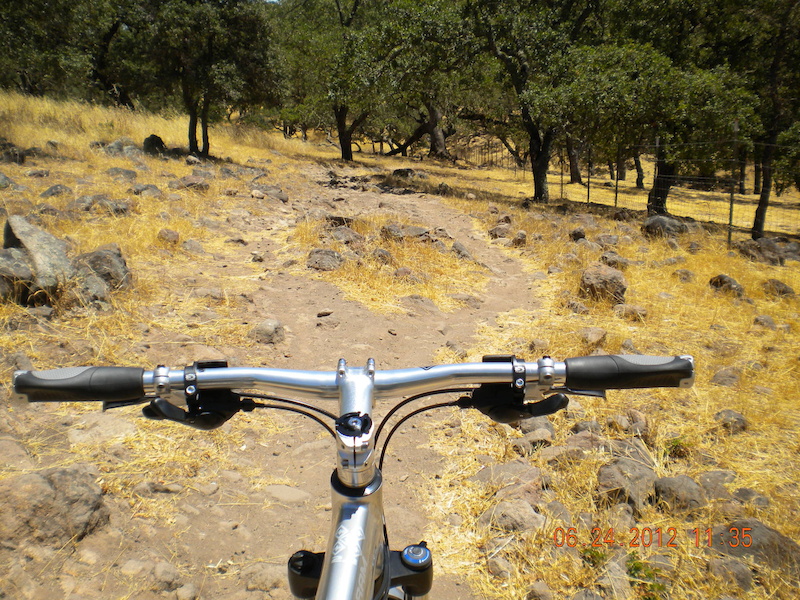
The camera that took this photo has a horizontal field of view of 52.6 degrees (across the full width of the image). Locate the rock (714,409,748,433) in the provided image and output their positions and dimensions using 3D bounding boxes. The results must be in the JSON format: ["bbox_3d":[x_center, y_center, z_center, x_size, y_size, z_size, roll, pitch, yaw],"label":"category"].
[{"bbox_3d":[1.434,0.521,3.500,0.147,0.080,0.115,-1,12,0],"label":"rock"}]

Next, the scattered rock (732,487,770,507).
[{"bbox_3d":[1.252,0.700,2.880,0.135,0.055,0.090,5,11,24],"label":"scattered rock"}]

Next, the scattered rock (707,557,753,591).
[{"bbox_3d":[0.929,0.771,2.280,0.135,0.075,0.100,-1,12,0],"label":"scattered rock"}]

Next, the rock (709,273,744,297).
[{"bbox_3d":[2.835,-0.115,7.015,0.303,0.228,0.258,4,11,22],"label":"rock"}]

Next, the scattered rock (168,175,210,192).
[{"bbox_3d":[-3.802,-2.098,14.577,0.739,0.337,0.554,-3,10,-14],"label":"scattered rock"}]

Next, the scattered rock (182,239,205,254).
[{"bbox_3d":[-1.966,-0.509,7.700,0.210,0.125,0.170,-1,12,0],"label":"scattered rock"}]

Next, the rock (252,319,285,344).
[{"bbox_3d":[-0.866,0.214,5.330,0.224,0.179,0.202,-2,10,-9],"label":"rock"}]

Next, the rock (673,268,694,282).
[{"bbox_3d":[2.418,-0.209,6.900,0.190,0.100,0.150,-1,12,0],"label":"rock"}]

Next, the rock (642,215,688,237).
[{"bbox_3d":[3.446,-0.967,10.500,0.600,0.260,0.430,-1,12,0],"label":"rock"}]

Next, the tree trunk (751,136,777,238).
[{"bbox_3d":[4.596,-1.444,10.200,0.340,1.360,0.250,0,10,0],"label":"tree trunk"}]

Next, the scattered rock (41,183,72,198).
[{"bbox_3d":[-5.308,-1.692,12.500,0.500,0.210,0.380,0,10,0],"label":"scattered rock"}]

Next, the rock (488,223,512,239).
[{"bbox_3d":[1.318,-0.899,10.613,0.315,0.212,0.252,1,10,7],"label":"rock"}]

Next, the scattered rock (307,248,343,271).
[{"bbox_3d":[-0.756,-0.398,8.181,0.369,0.226,0.277,-1,10,-5],"label":"scattered rock"}]

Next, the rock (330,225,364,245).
[{"bbox_3d":[-0.552,-0.688,8.500,0.360,0.180,0.290,0,10,0],"label":"rock"}]

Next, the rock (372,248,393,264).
[{"bbox_3d":[-0.180,-0.446,8.300,0.200,0.130,0.170,0,10,-1],"label":"rock"}]

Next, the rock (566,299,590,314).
[{"bbox_3d":[1.247,0.045,5.650,0.170,0.090,0.130,-1,12,0],"label":"rock"}]

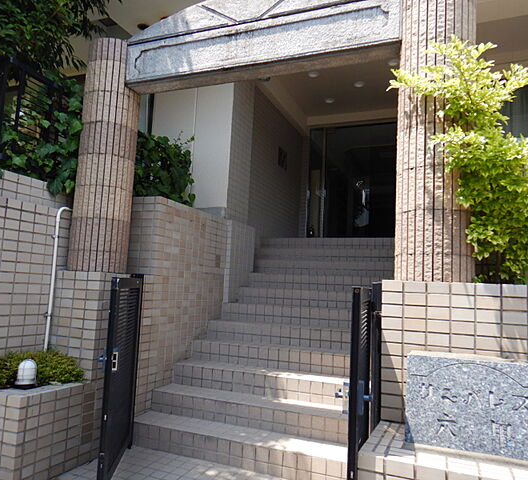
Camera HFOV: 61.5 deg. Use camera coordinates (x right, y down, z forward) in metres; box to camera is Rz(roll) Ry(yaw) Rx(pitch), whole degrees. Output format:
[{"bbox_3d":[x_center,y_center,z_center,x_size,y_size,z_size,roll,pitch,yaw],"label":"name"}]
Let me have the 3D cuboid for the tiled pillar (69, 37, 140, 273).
[{"bbox_3d":[-1.220,-0.628,3.467,0.417,1.768,0.417,0,-7,22],"label":"tiled pillar"}]

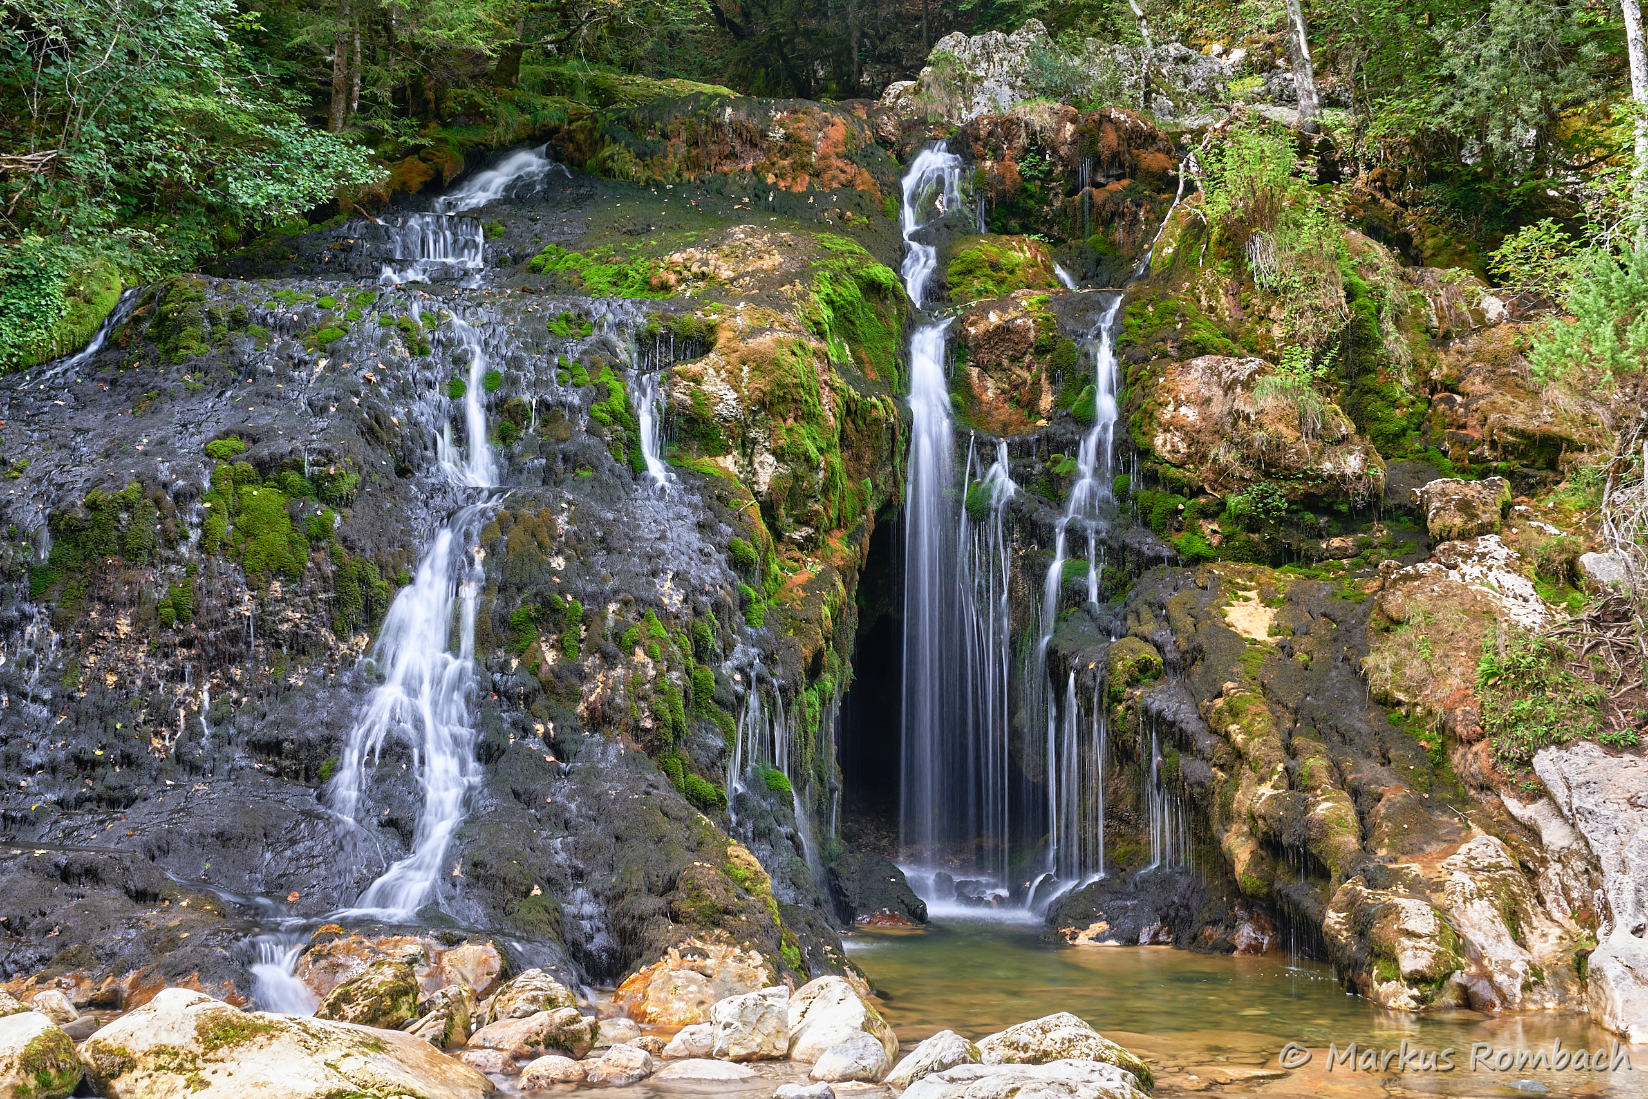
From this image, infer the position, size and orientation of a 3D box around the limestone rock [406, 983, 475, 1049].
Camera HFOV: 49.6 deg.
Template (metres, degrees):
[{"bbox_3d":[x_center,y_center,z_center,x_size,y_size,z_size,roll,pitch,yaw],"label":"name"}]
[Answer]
[{"bbox_3d":[-1.831,2.208,8.450,0.353,0.307,0.300,0,-2,0],"label":"limestone rock"}]

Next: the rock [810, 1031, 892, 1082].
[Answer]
[{"bbox_3d":[0.115,2.211,7.784,0.359,0.212,0.287,0,-2,0],"label":"rock"}]

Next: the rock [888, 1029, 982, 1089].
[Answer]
[{"bbox_3d":[0.527,2.433,8.500,0.447,0.298,0.380,0,-7,3],"label":"rock"}]

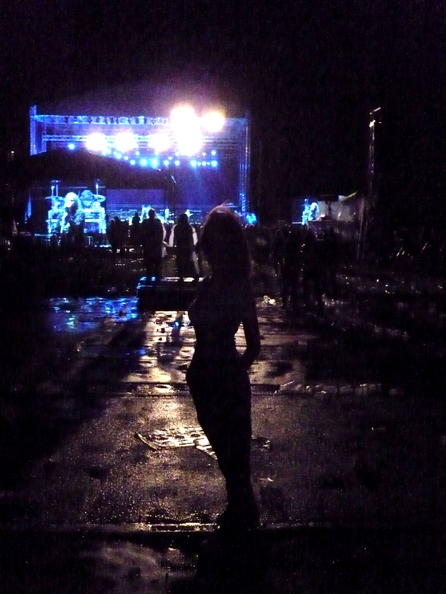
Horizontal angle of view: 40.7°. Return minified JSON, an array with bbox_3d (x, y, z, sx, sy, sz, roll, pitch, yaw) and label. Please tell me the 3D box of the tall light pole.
[{"bbox_3d":[6.830,-5.130,28.000,0.700,7.300,0.500,0,6,0],"label":"tall light pole"}]

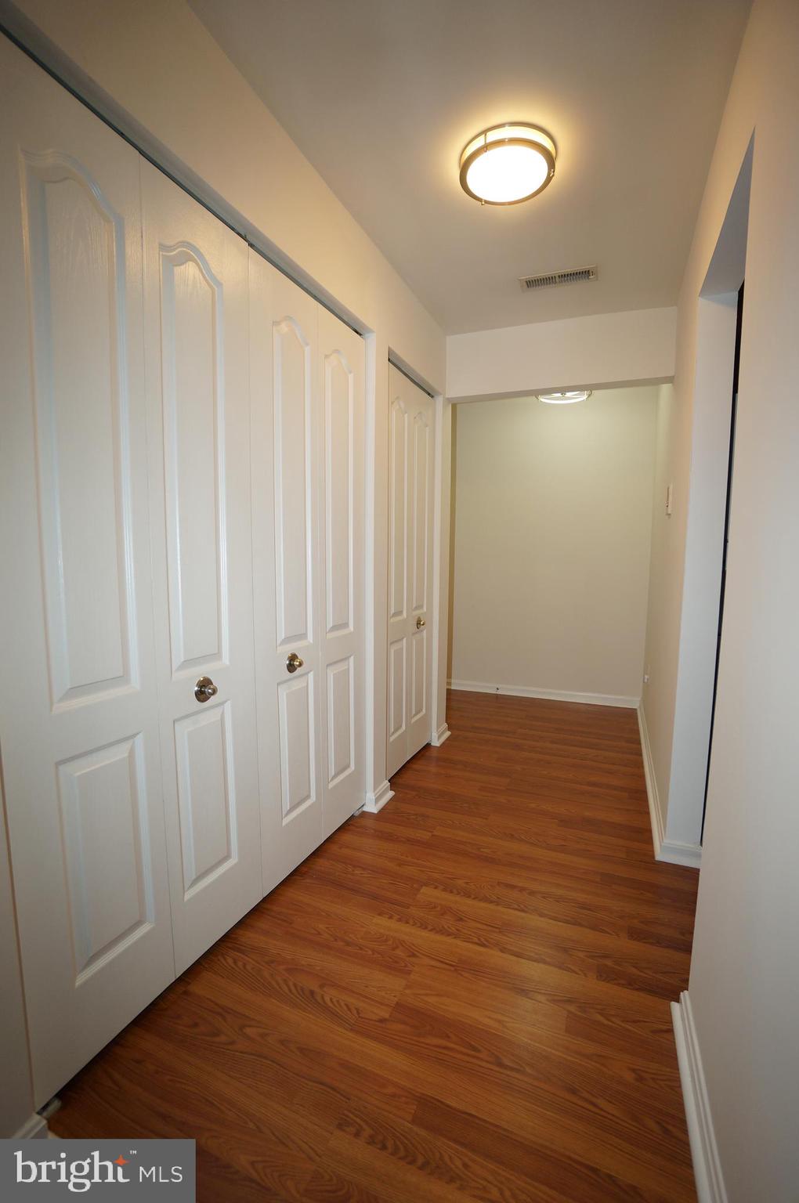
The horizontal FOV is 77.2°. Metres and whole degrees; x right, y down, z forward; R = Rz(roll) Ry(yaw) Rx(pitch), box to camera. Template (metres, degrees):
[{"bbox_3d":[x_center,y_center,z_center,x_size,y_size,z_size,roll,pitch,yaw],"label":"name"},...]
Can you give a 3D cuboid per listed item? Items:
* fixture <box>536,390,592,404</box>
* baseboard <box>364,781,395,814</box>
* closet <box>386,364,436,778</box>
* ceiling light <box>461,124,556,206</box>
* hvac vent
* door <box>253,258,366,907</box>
[{"bbox_3d":[1.149,-1.516,3.505,0.374,0.162,0.374,3,6,23],"label":"fixture"},{"bbox_3d":[-0.095,0.900,2.352,0.066,0.097,0.187,3,6,23],"label":"baseboard"},{"bbox_3d":[0.036,-0.138,2.689,0.040,2.027,0.717,3,6,23],"label":"closet"},{"bbox_3d":[0.348,-1.387,1.613,0.300,0.069,0.300,0,5,0],"label":"ceiling light"},{"bbox_3d":[0.734,-1.479,2.313,0.338,0.015,0.126,3,6,23],"label":"hvac vent"},{"bbox_3d":[-0.312,-0.064,1.896,0.040,2.027,0.722,3,6,23],"label":"door"}]

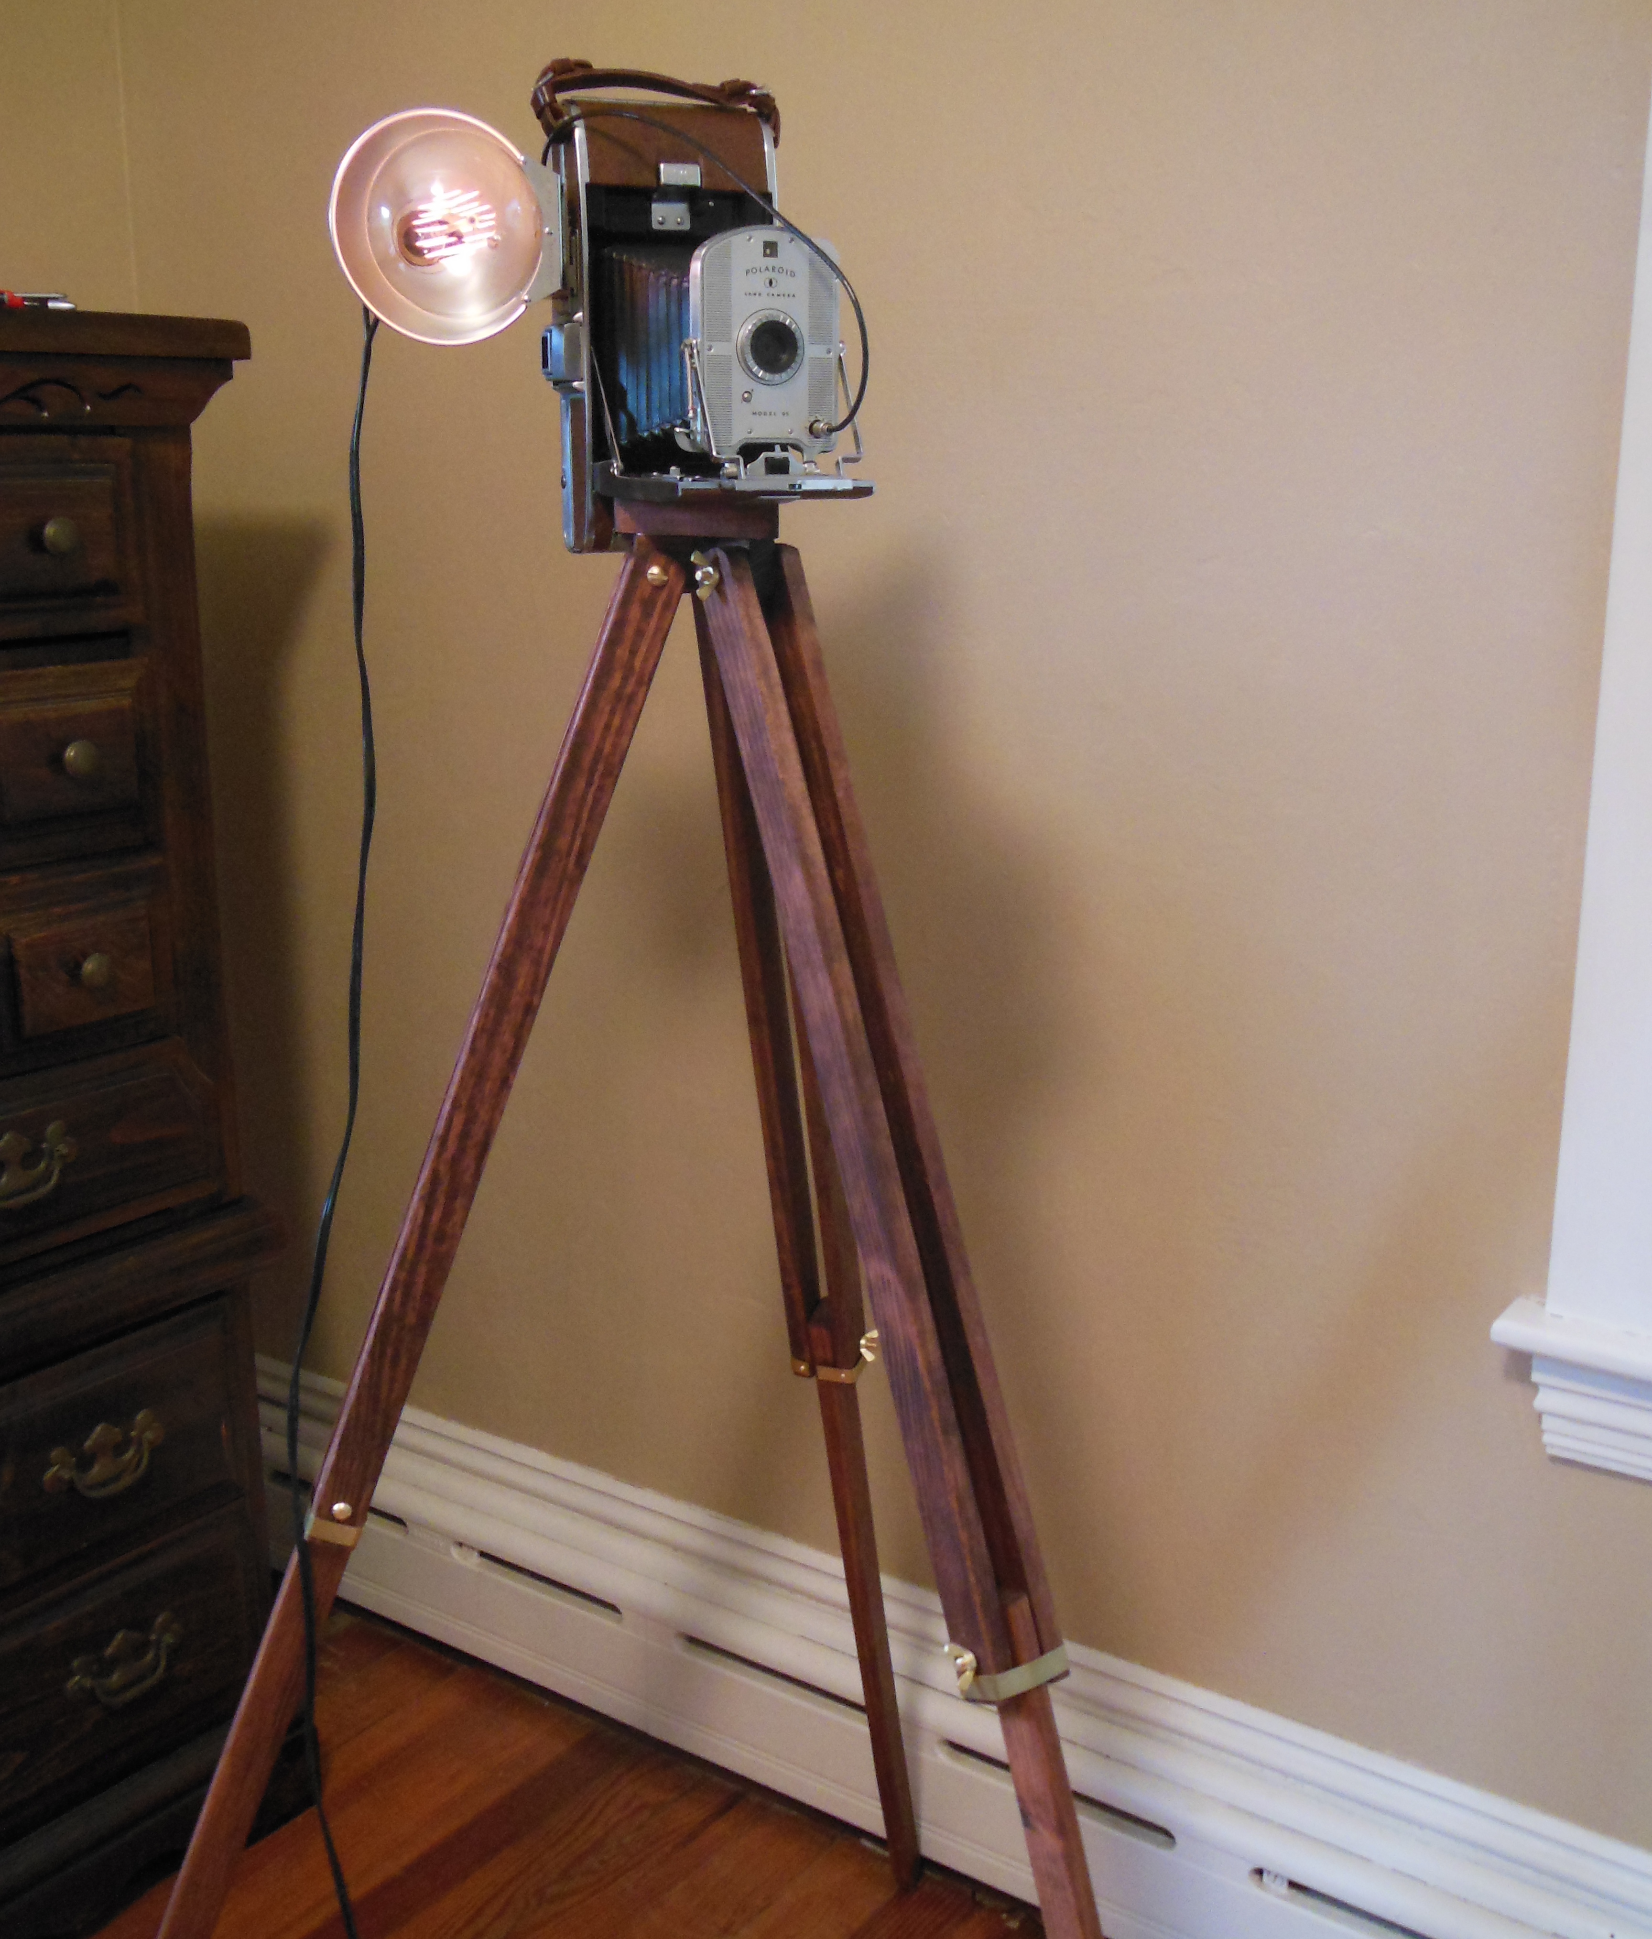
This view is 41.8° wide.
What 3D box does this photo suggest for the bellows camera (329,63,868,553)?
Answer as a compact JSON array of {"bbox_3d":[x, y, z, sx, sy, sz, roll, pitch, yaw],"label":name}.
[{"bbox_3d":[-0.127,-0.372,1.209,0.270,0.279,0.222,-6,15,-24],"label":"bellows camera"}]

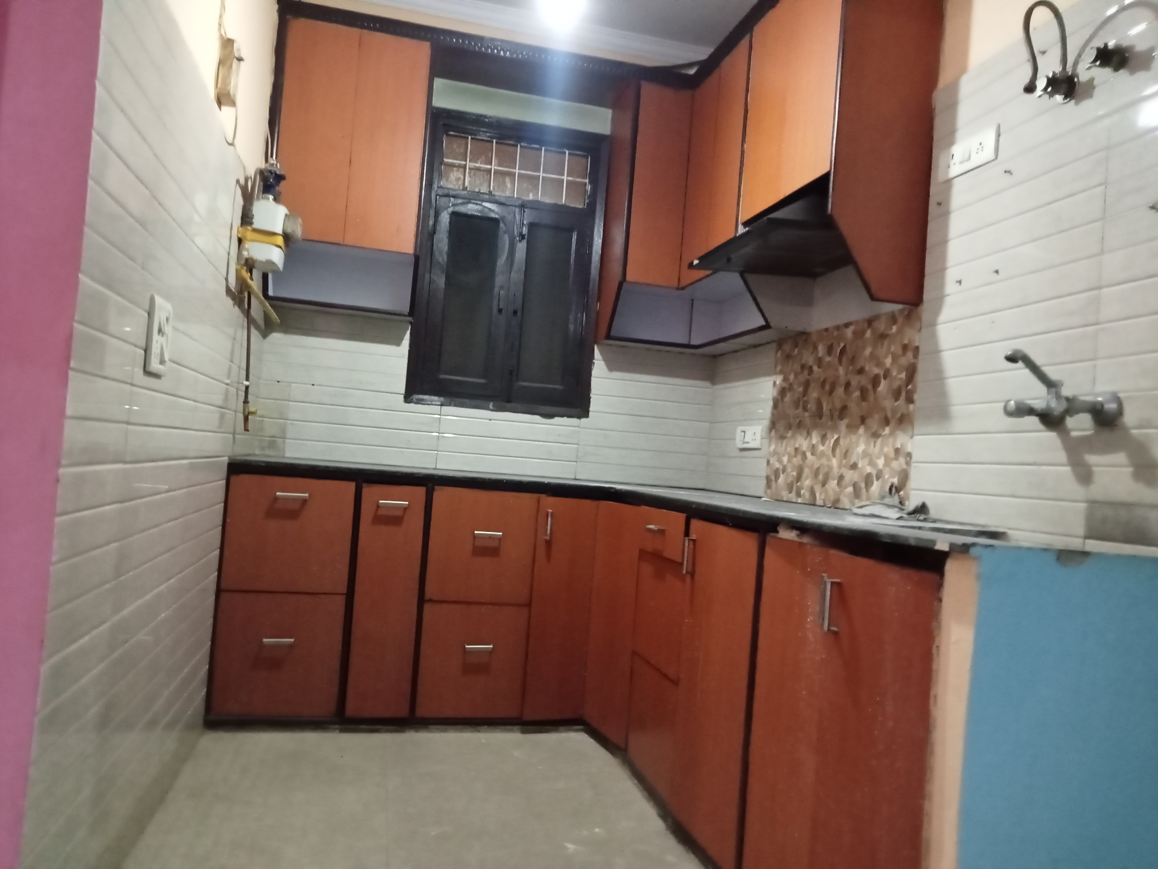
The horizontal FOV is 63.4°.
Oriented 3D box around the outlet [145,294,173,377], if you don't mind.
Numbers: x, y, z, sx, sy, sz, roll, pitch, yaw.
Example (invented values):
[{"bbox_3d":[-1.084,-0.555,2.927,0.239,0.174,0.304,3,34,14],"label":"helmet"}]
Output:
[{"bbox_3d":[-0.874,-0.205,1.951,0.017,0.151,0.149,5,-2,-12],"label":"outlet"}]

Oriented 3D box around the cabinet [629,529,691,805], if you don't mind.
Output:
[{"bbox_3d":[0.487,0.645,2.859,0.549,0.789,0.464,5,-2,-12],"label":"cabinet"}]

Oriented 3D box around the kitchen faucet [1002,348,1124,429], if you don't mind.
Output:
[{"bbox_3d":[0.954,-0.094,1.922,0.189,0.152,0.216,5,-2,-12],"label":"kitchen faucet"}]

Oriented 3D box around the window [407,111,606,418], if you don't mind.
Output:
[{"bbox_3d":[-0.295,-0.712,3.968,0.777,1.222,0.098,5,-2,-12],"label":"window"}]

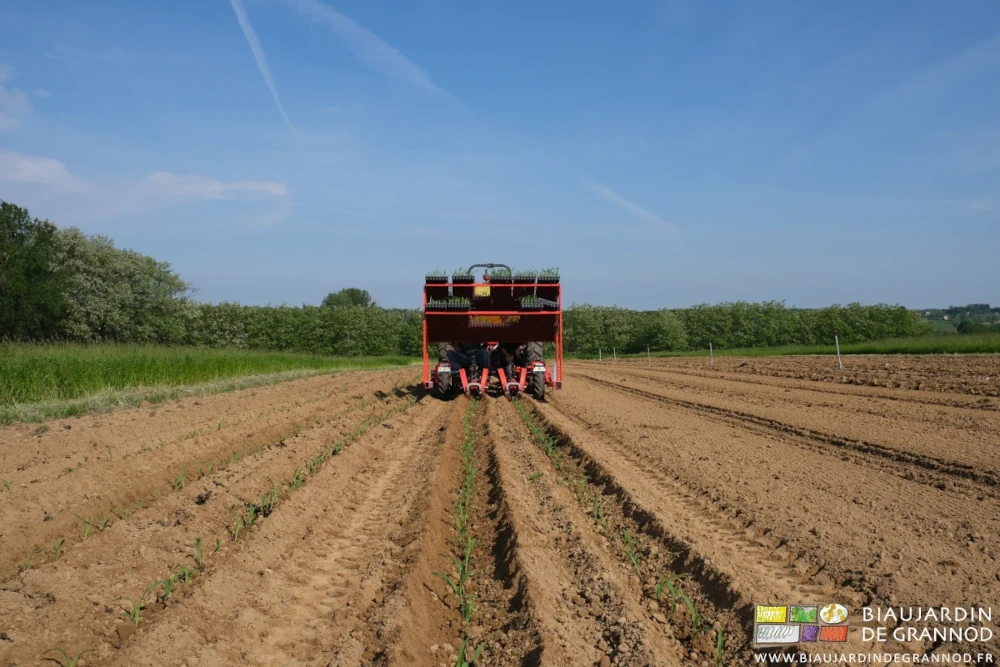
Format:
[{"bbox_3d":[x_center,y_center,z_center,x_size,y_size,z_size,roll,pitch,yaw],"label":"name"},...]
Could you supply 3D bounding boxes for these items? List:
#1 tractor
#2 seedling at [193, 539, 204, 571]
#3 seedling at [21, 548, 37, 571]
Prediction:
[{"bbox_3d":[-0.200,-0.060,14.700,2.280,2.310,4.500,0,-1,-2],"label":"tractor"},{"bbox_3d":[-1.163,0.852,3.000,0.048,0.118,0.052,0,-1,-2],"label":"seedling"},{"bbox_3d":[-1.800,0.863,2.970,0.062,0.084,0.062,0,-1,-2],"label":"seedling"}]

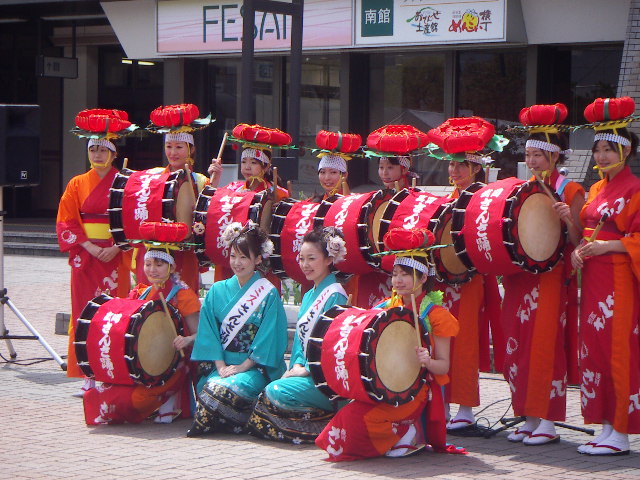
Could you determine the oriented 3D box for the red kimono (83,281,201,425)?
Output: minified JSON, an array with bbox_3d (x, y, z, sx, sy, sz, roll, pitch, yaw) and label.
[{"bbox_3d":[-0.988,0.628,11.050,0.560,0.780,0.580,2,3,36],"label":"red kimono"}]

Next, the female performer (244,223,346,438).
[{"bbox_3d":[-0.086,0.495,10.450,0.680,1.080,0.500,-2,3,-42],"label":"female performer"}]

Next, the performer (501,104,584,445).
[{"bbox_3d":[1.150,0.167,10.318,0.480,1.732,0.400,3,3,44],"label":"performer"}]

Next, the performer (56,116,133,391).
[{"bbox_3d":[-1.356,0.066,12.168,0.520,1.732,0.380,1,2,15],"label":"performer"}]

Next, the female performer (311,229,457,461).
[{"bbox_3d":[0.323,0.490,9.699,0.550,1.112,0.680,3,3,41],"label":"female performer"}]

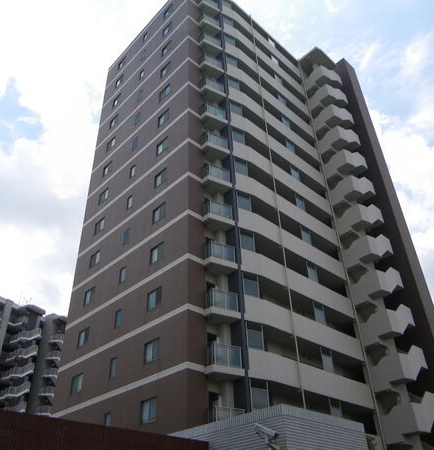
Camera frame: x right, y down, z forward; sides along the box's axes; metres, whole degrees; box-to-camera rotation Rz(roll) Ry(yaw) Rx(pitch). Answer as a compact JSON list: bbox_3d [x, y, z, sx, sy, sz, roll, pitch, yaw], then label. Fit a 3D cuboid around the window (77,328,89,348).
[{"bbox_3d":[-8.490,7.245,31.011,0.150,1.180,1.350,29,-47,-35],"label":"window"}]

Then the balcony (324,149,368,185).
[{"bbox_3d":[11.044,-4.887,41.533,3.835,3.009,2.124,29,-47,-35],"label":"balcony"}]

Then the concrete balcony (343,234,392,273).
[{"bbox_3d":[11.322,2.268,36.038,2.800,2.400,2.200,23,-43,-30],"label":"concrete balcony"}]

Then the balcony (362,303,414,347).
[{"bbox_3d":[11.388,6.830,32.188,3.132,2.813,2.233,29,-47,-35],"label":"balcony"}]

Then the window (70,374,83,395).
[{"bbox_3d":[-8.382,9.596,29.182,0.120,1.060,1.220,29,-47,-35],"label":"window"}]

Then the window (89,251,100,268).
[{"bbox_3d":[-8.363,2.466,33.299,0.160,1.119,1.189,29,-47,-35],"label":"window"}]

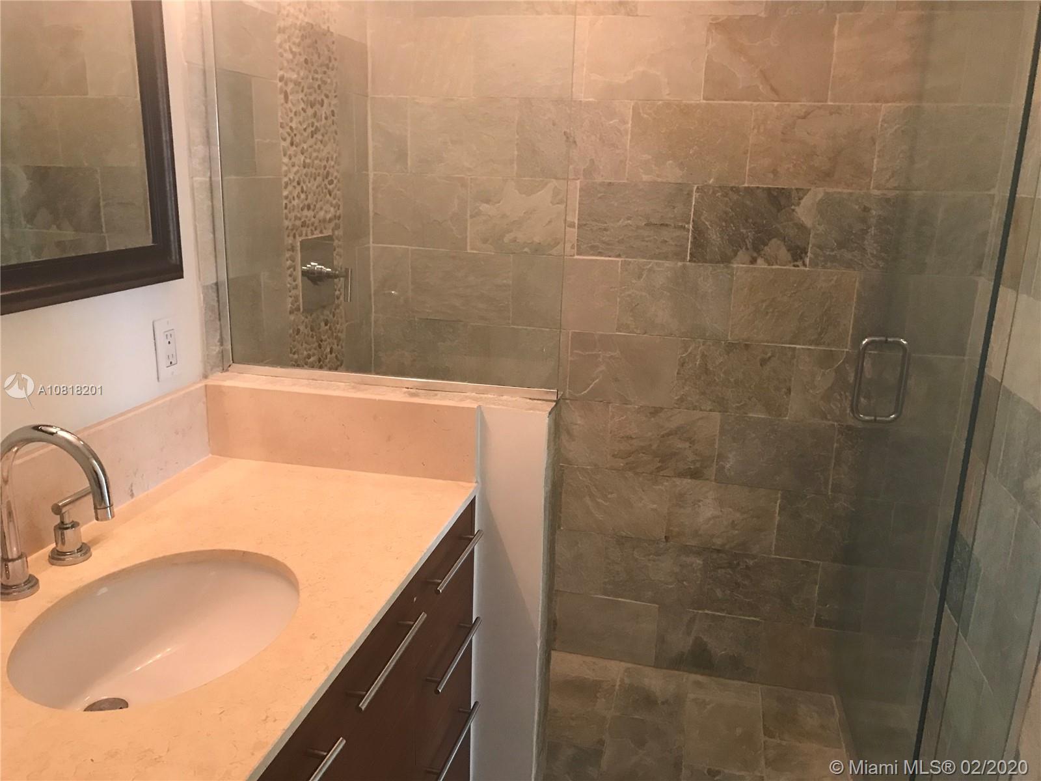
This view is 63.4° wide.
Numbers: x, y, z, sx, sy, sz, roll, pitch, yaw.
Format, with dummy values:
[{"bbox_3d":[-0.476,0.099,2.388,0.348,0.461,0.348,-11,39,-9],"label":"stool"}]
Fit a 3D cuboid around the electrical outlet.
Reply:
[{"bbox_3d":[-0.668,-0.080,1.599,0.008,0.116,0.070,5,15,12],"label":"electrical outlet"}]

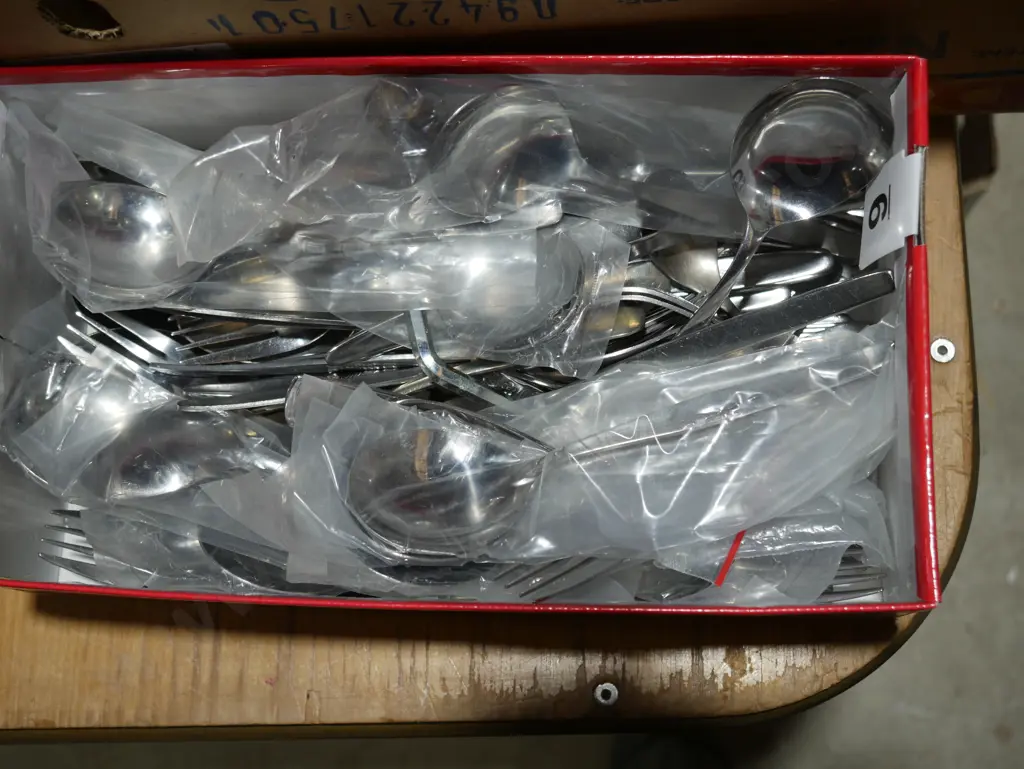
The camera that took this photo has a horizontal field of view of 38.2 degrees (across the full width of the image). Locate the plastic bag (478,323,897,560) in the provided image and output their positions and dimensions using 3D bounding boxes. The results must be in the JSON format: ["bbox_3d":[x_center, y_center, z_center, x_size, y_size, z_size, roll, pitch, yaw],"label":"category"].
[{"bbox_3d":[0.078,0.026,0.657,0.183,0.037,0.090,-12,81,-2],"label":"plastic bag"}]

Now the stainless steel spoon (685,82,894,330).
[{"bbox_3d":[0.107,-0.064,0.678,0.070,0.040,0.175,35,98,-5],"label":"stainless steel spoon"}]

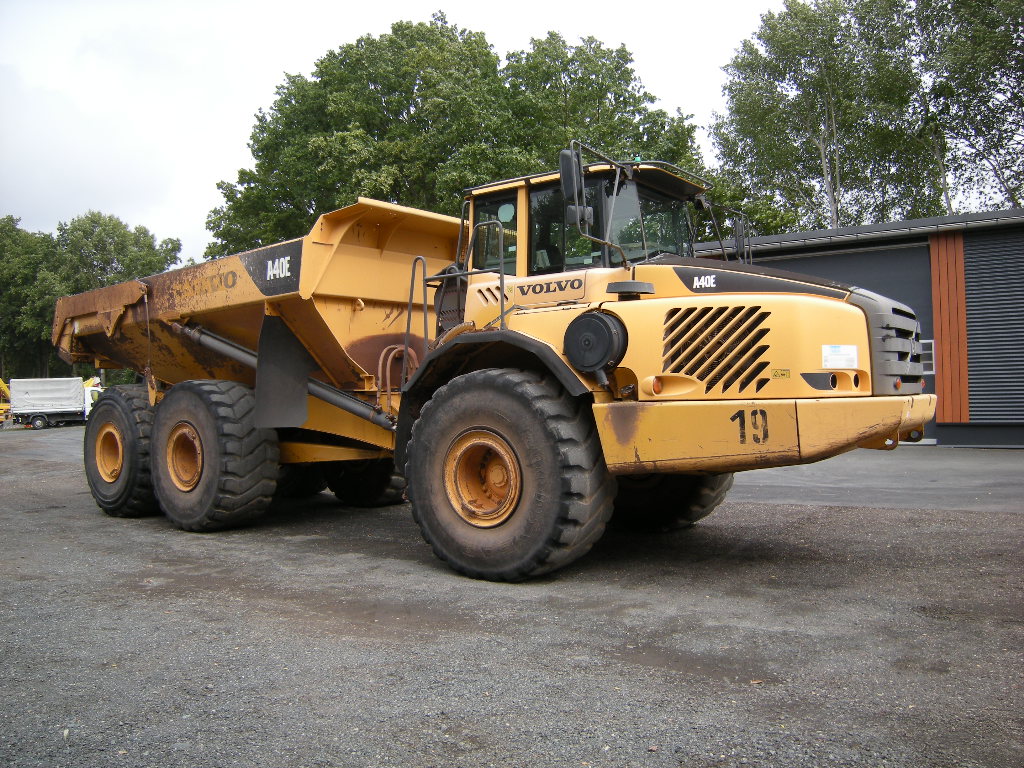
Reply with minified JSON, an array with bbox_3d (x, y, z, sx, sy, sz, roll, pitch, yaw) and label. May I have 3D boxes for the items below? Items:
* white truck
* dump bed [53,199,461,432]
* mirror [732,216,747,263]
[{"bbox_3d":[-24.915,0.985,47.239,6.000,2.880,2.150,-1,-1,-25],"label":"white truck"},{"bbox_3d":[-3.139,-0.768,11.413,6.700,2.050,3.360,-2,-1,40],"label":"dump bed"},{"bbox_3d":[2.495,-1.585,9.085,0.100,0.480,0.240,-1,-1,10],"label":"mirror"}]

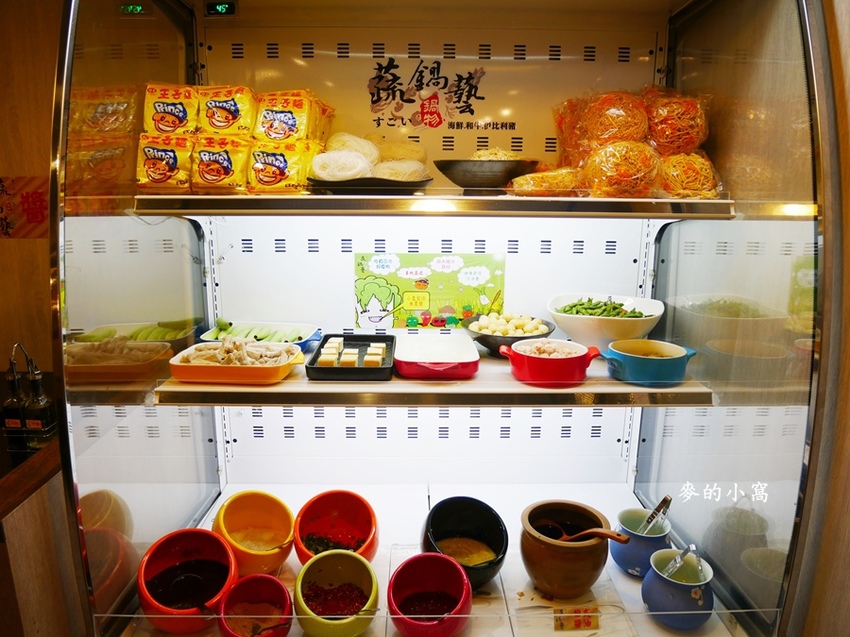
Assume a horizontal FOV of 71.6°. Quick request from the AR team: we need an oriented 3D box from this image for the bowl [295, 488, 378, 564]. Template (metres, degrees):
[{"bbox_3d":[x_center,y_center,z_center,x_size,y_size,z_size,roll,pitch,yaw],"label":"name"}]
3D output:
[{"bbox_3d":[-0.203,0.503,1.358,0.194,0.154,0.194,-1,13,-5],"label":"bowl"}]

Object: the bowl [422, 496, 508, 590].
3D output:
[{"bbox_3d":[0.091,0.512,1.336,0.196,0.154,0.196,0,13,0],"label":"bowl"}]

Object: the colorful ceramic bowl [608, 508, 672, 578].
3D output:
[{"bbox_3d":[0.480,0.497,1.301,0.136,0.108,0.136,0,12,0],"label":"colorful ceramic bowl"}]

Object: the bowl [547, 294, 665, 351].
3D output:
[{"bbox_3d":[0.441,0.035,1.435,0.280,0.143,0.255,0,12,0],"label":"bowl"}]

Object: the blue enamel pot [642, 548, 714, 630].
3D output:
[{"bbox_3d":[0.498,0.529,1.154,0.137,0.108,0.137,0,12,0],"label":"blue enamel pot"}]

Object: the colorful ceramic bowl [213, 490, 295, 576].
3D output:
[{"bbox_3d":[-0.378,0.475,1.297,0.172,0.152,0.172,0,12,0],"label":"colorful ceramic bowl"}]

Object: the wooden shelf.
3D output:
[{"bbox_3d":[0.012,0.131,1.412,1.165,0.038,0.366,0,12,0],"label":"wooden shelf"}]

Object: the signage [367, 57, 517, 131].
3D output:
[{"bbox_3d":[0.044,-0.577,1.512,0.385,0.180,0.010,0,13,-1],"label":"signage"}]

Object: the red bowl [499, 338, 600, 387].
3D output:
[{"bbox_3d":[0.287,0.103,1.356,0.230,0.072,0.174,0,13,-1],"label":"red bowl"}]

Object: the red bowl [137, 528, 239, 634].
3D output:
[{"bbox_3d":[-0.480,0.537,1.205,0.193,0.154,0.193,-5,14,-21],"label":"red bowl"}]

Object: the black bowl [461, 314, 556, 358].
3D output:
[{"bbox_3d":[0.217,0.056,1.545,0.242,0.078,0.242,0,13,0],"label":"black bowl"}]

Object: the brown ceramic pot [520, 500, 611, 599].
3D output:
[{"bbox_3d":[0.297,0.492,1.238,0.187,0.145,0.187,0,12,0],"label":"brown ceramic pot"}]

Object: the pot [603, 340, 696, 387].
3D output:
[{"bbox_3d":[0.514,0.102,1.372,0.228,0.070,0.172,-5,14,-21],"label":"pot"}]

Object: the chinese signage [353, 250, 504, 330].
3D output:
[{"bbox_3d":[0.012,-0.072,1.553,0.397,0.201,0.006,0,12,0],"label":"chinese signage"}]

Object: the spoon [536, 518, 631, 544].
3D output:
[{"bbox_3d":[0.339,0.476,1.296,0.212,0.058,0.068,-1,10,36],"label":"spoon"}]

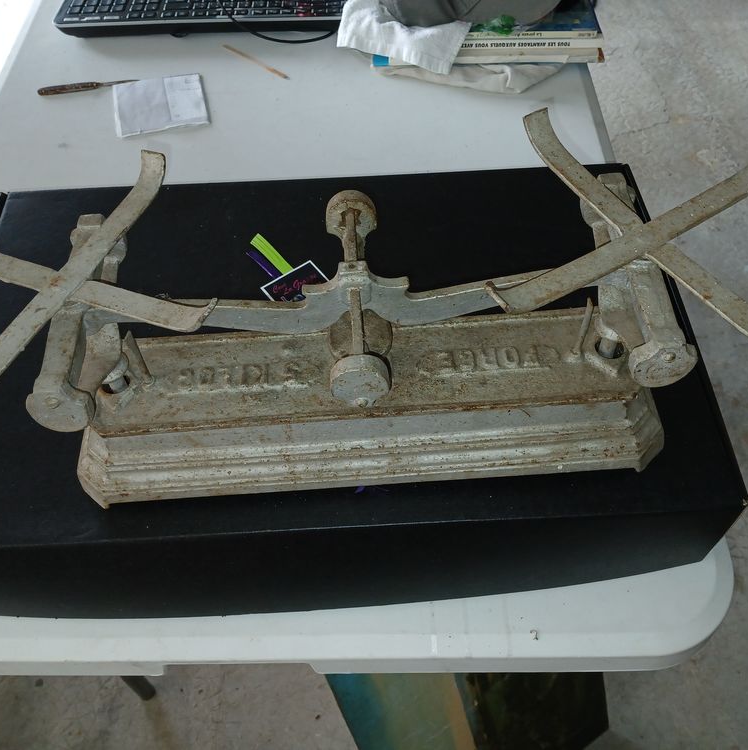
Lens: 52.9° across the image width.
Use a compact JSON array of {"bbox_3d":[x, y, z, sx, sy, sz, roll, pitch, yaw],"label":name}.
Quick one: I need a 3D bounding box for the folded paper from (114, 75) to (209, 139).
[{"bbox_3d":[-0.263,-0.334,0.921,0.109,0.005,0.106,-12,56,-8],"label":"folded paper"}]

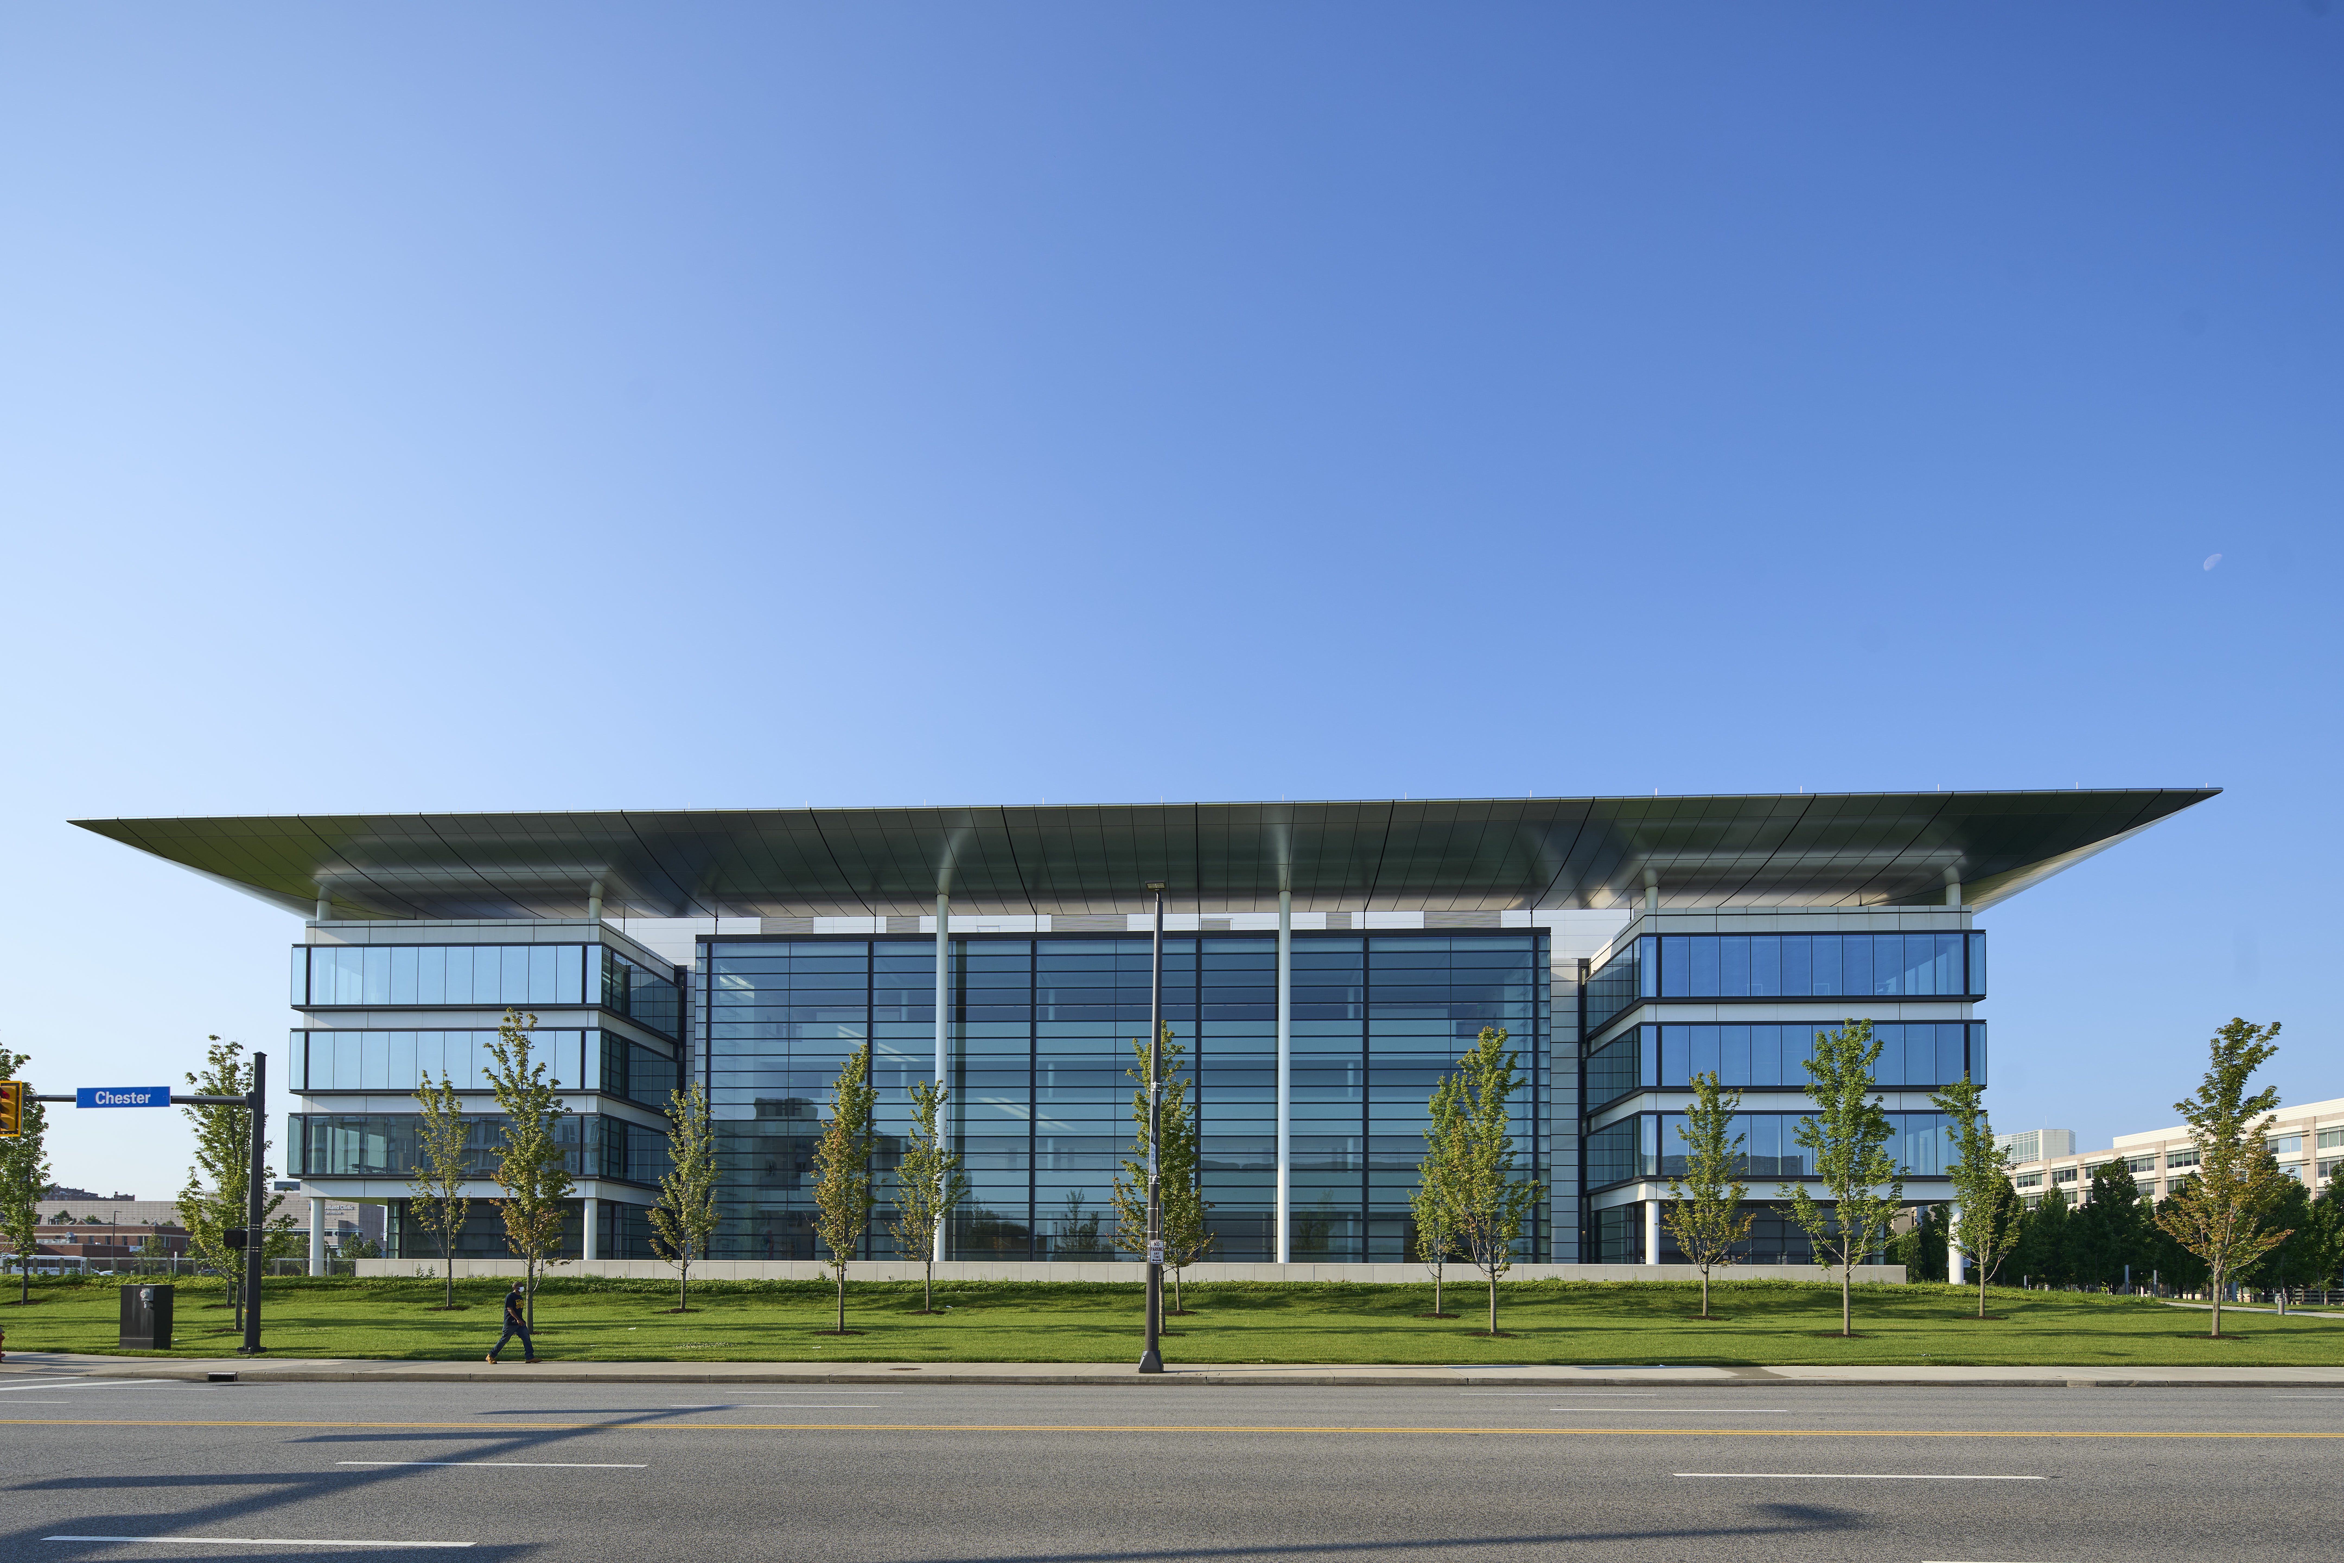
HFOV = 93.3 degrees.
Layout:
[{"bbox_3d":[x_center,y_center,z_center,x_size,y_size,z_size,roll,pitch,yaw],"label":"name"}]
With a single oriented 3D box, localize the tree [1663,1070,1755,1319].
[{"bbox_3d":[18.650,14.300,38.400,3.110,8.640,3.020,0,0,-4],"label":"tree"}]

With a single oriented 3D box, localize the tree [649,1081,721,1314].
[{"bbox_3d":[-17.870,15.250,40.600,2.570,8.600,2.490,0,0,-4],"label":"tree"}]

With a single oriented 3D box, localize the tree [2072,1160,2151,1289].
[{"bbox_3d":[66.200,31.310,78.000,5.440,9.420,5.270,0,0,-4],"label":"tree"}]

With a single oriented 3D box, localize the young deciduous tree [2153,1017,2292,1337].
[{"bbox_3d":[27.230,10.260,28.700,3.540,8.270,3.430,0,0,-4],"label":"young deciduous tree"}]

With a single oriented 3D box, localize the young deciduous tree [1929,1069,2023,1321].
[{"bbox_3d":[27.315,14.015,37.600,3.000,8.370,2.900,0,-1,3],"label":"young deciduous tree"}]

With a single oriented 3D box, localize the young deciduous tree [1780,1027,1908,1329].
[{"bbox_3d":[17.790,10.470,29.300,3.180,8.440,3.090,0,0,-4],"label":"young deciduous tree"}]

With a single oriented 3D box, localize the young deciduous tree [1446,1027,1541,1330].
[{"bbox_3d":[8.812,10.943,30.300,2.750,8.450,2.600,0,-1,3],"label":"young deciduous tree"}]

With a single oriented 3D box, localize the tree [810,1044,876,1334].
[{"bbox_3d":[-9.245,11.512,31.300,2.000,8.210,2.100,0,-1,3],"label":"tree"}]

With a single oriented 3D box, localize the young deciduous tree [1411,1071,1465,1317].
[{"bbox_3d":[9.438,14.595,39.200,2.200,8.690,2.300,0,-1,3],"label":"young deciduous tree"}]

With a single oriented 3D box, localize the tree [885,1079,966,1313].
[{"bbox_3d":[-8.914,15.068,40.200,2.900,8.580,2.800,0,-1,3],"label":"tree"}]

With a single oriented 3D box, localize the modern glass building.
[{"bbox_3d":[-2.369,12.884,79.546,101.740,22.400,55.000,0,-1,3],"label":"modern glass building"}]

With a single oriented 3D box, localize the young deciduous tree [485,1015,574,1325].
[{"bbox_3d":[-18.690,11.290,32.100,2.550,9.400,2.470,0,0,-4],"label":"young deciduous tree"}]

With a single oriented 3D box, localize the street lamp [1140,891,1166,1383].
[{"bbox_3d":[-0.371,6.991,22.300,0.530,9.940,0.700,0,-1,3],"label":"street lamp"}]

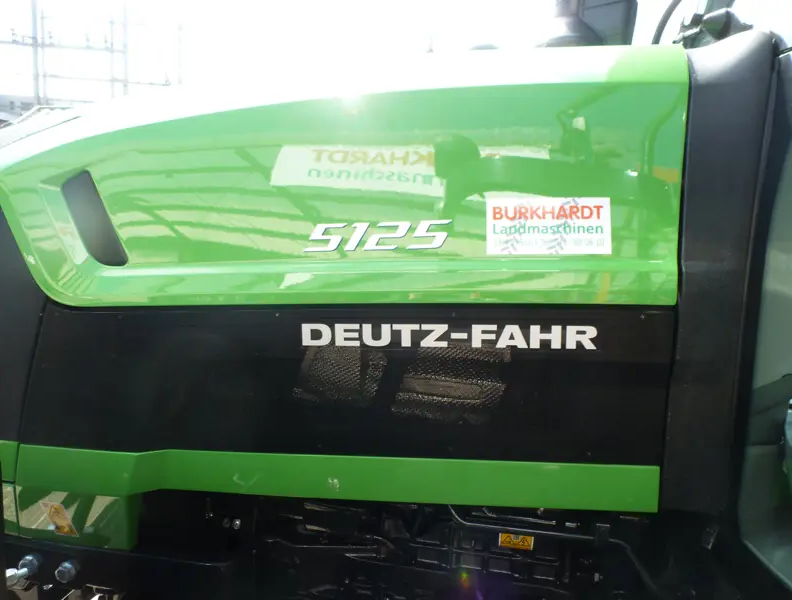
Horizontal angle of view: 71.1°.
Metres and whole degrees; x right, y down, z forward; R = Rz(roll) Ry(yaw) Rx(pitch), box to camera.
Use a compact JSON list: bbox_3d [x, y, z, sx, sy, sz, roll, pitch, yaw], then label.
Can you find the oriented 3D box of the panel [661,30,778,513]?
[{"bbox_3d":[0.539,-0.037,0.989,0.129,0.792,0.140,3,5,9],"label":"panel"}]

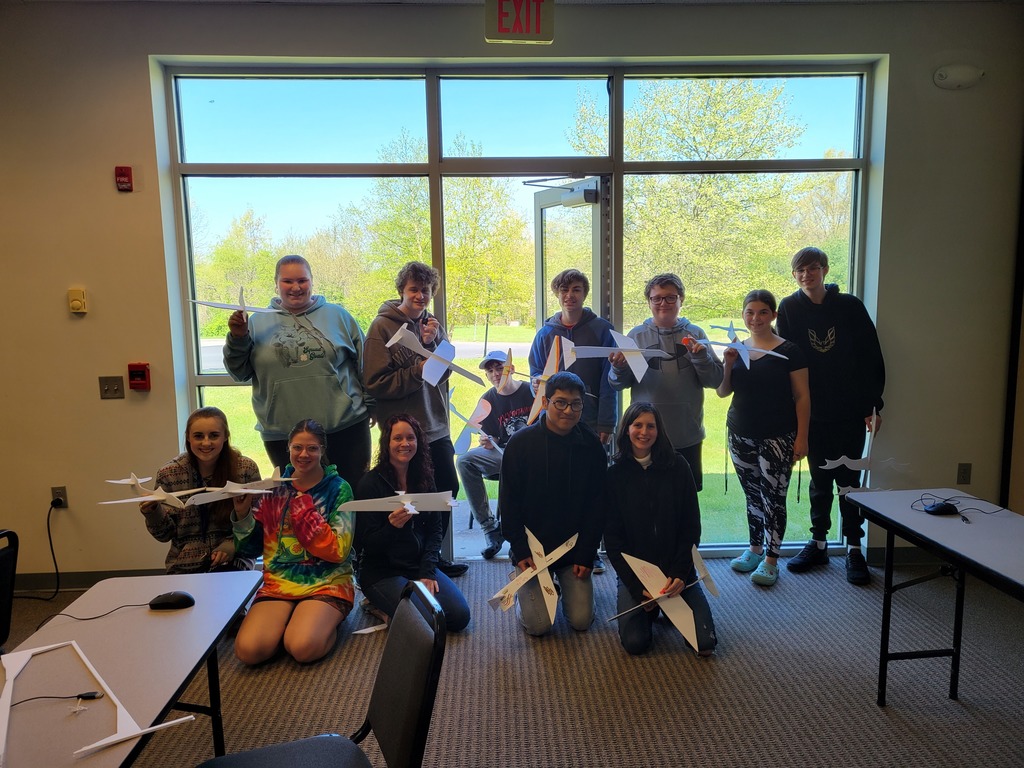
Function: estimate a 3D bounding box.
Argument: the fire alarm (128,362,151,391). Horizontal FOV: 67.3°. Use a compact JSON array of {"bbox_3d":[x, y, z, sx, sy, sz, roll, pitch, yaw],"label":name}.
[{"bbox_3d":[-1.897,-0.036,3.919,0.088,0.126,0.045,-1,7,-3],"label":"fire alarm"}]

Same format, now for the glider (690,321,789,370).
[{"bbox_3d":[1.110,-0.176,3.720,0.460,0.110,0.440,12,19,-18],"label":"glider"}]

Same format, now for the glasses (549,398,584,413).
[{"bbox_3d":[0.236,0.089,3.429,0.140,0.046,0.140,1,8,-9],"label":"glasses"}]

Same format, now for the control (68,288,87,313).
[{"bbox_3d":[-2.171,-0.416,3.854,0.067,0.113,0.050,-1,7,-3],"label":"control"}]

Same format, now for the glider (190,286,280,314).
[{"bbox_3d":[-1.262,-0.369,3.550,0.450,0.110,0.420,7,12,-20],"label":"glider"}]

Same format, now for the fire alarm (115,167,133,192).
[{"bbox_3d":[-1.899,-1.000,3.767,0.076,0.120,0.036,-1,7,-3],"label":"fire alarm"}]

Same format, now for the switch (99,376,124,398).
[{"bbox_3d":[-2.028,0.019,3.901,0.118,0.115,0.020,-1,7,-3],"label":"switch"}]

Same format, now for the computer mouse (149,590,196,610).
[{"bbox_3d":[-0.887,0.559,2.008,0.114,0.037,0.062,0,7,4],"label":"computer mouse"}]

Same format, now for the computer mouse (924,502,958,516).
[{"bbox_3d":[1.506,0.433,2.695,0.112,0.037,0.062,0,7,3],"label":"computer mouse"}]

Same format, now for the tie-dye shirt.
[{"bbox_3d":[-0.971,0.672,3.434,0.510,0.585,0.380,-1,7,2],"label":"tie-dye shirt"}]

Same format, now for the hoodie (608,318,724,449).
[{"bbox_3d":[0.723,-0.007,3.600,0.510,0.590,0.370,0,8,8],"label":"hoodie"}]

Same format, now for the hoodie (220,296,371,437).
[{"bbox_3d":[-1.025,-0.079,3.677,0.690,0.690,0.380,-2,8,-8],"label":"hoodie"}]

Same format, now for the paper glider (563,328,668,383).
[{"bbox_3d":[0.464,-0.134,3.380,0.500,0.060,0.480,4,29,-21],"label":"paper glider"}]

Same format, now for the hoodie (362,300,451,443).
[{"bbox_3d":[-0.527,-0.062,3.844,0.450,0.690,0.350,-4,8,-22],"label":"hoodie"}]

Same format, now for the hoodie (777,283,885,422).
[{"bbox_3d":[1.664,-0.170,4.030,0.520,0.690,0.310,1,8,15],"label":"hoodie"}]

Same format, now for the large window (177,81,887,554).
[{"bbox_3d":[0.090,-0.338,4.198,3.670,2.640,0.140,-1,7,-3],"label":"large window"}]

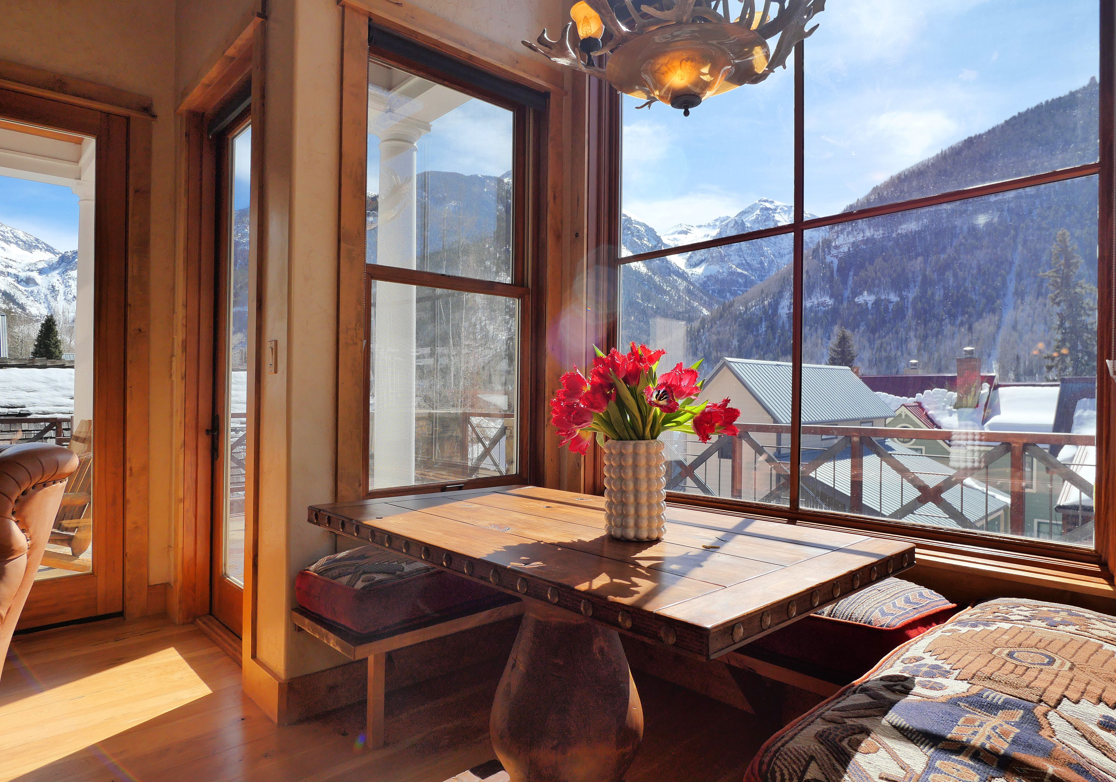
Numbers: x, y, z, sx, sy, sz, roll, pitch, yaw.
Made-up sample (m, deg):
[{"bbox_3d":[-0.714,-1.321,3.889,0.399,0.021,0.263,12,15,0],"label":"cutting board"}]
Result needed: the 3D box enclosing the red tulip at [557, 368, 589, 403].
[{"bbox_3d":[0.038,-0.013,1.440,0.075,0.083,0.080,1,0,0],"label":"red tulip"}]

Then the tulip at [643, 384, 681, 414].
[{"bbox_3d":[0.246,0.018,1.390,0.087,0.070,0.080,1,0,-6],"label":"tulip"}]

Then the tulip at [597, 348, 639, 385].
[{"bbox_3d":[0.148,-0.060,1.450,0.099,0.090,0.085,1,0,0],"label":"tulip"}]

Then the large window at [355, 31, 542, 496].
[{"bbox_3d":[-0.411,-0.479,2.469,0.850,1.763,0.100,1,0,-40],"label":"large window"}]

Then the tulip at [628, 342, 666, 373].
[{"bbox_3d":[0.223,-0.083,1.460,0.091,0.077,0.080,1,0,0],"label":"tulip"}]

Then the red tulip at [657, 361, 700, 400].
[{"bbox_3d":[0.301,-0.024,1.460,0.106,0.091,0.090,1,0,0],"label":"red tulip"}]

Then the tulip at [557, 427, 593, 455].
[{"bbox_3d":[0.042,0.121,1.420,0.082,0.067,0.080,1,0,0],"label":"tulip"}]

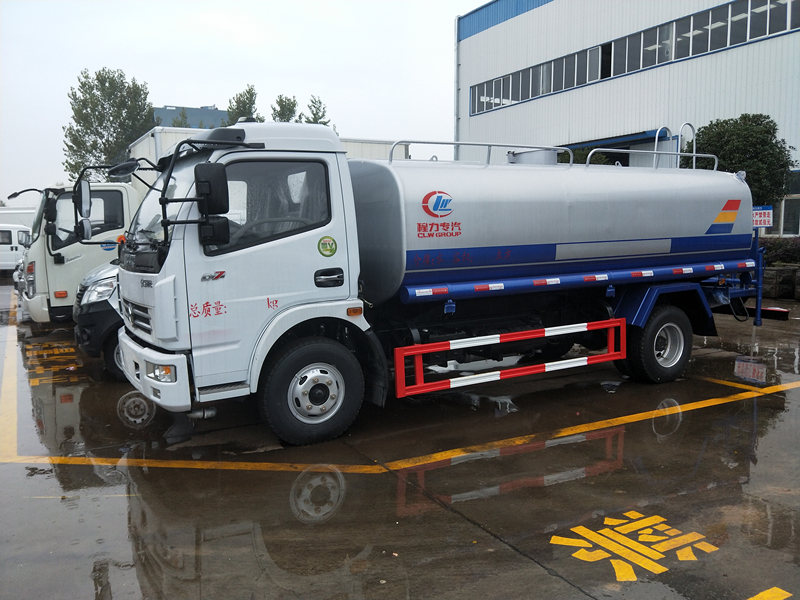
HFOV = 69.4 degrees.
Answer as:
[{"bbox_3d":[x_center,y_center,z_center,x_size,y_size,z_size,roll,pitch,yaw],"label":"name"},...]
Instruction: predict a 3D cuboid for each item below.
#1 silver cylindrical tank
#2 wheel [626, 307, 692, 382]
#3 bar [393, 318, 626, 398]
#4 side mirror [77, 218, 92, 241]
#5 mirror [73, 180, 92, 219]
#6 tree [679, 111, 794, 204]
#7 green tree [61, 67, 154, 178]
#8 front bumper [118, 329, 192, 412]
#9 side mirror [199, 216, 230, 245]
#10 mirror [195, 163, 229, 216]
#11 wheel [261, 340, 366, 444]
[{"bbox_3d":[1.511,-0.791,6.316,4.470,1.280,1.980,-5,8,-26],"label":"silver cylindrical tank"},{"bbox_3d":[2.719,0.451,6.042,0.820,0.820,0.230,-5,8,-26],"label":"wheel"},{"bbox_3d":[1.074,0.479,5.125,2.500,0.405,0.060,-5,8,-26],"label":"bar"},{"bbox_3d":[-2.895,-0.648,5.309,0.090,0.190,0.190,-1,7,1],"label":"side mirror"},{"bbox_3d":[-2.896,-0.918,5.279,0.090,0.340,0.200,-1,7,1],"label":"mirror"},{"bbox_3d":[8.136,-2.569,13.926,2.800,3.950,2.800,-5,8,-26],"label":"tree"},{"bbox_3d":[-13.879,-6.339,27.596,4.600,9.900,4.600,-5,8,-26],"label":"green tree"},{"bbox_3d":[-2.053,0.487,4.718,0.420,0.460,1.900,-5,8,-26],"label":"front bumper"},{"bbox_3d":[-1.203,-0.451,3.748,0.195,0.180,0.090,0,7,9],"label":"side mirror"},{"bbox_3d":[-1.211,-0.717,3.714,0.210,0.325,0.090,0,7,9],"label":"mirror"},{"bbox_3d":[-0.693,0.726,4.589,0.830,0.830,0.235,-5,8,-26],"label":"wheel"}]

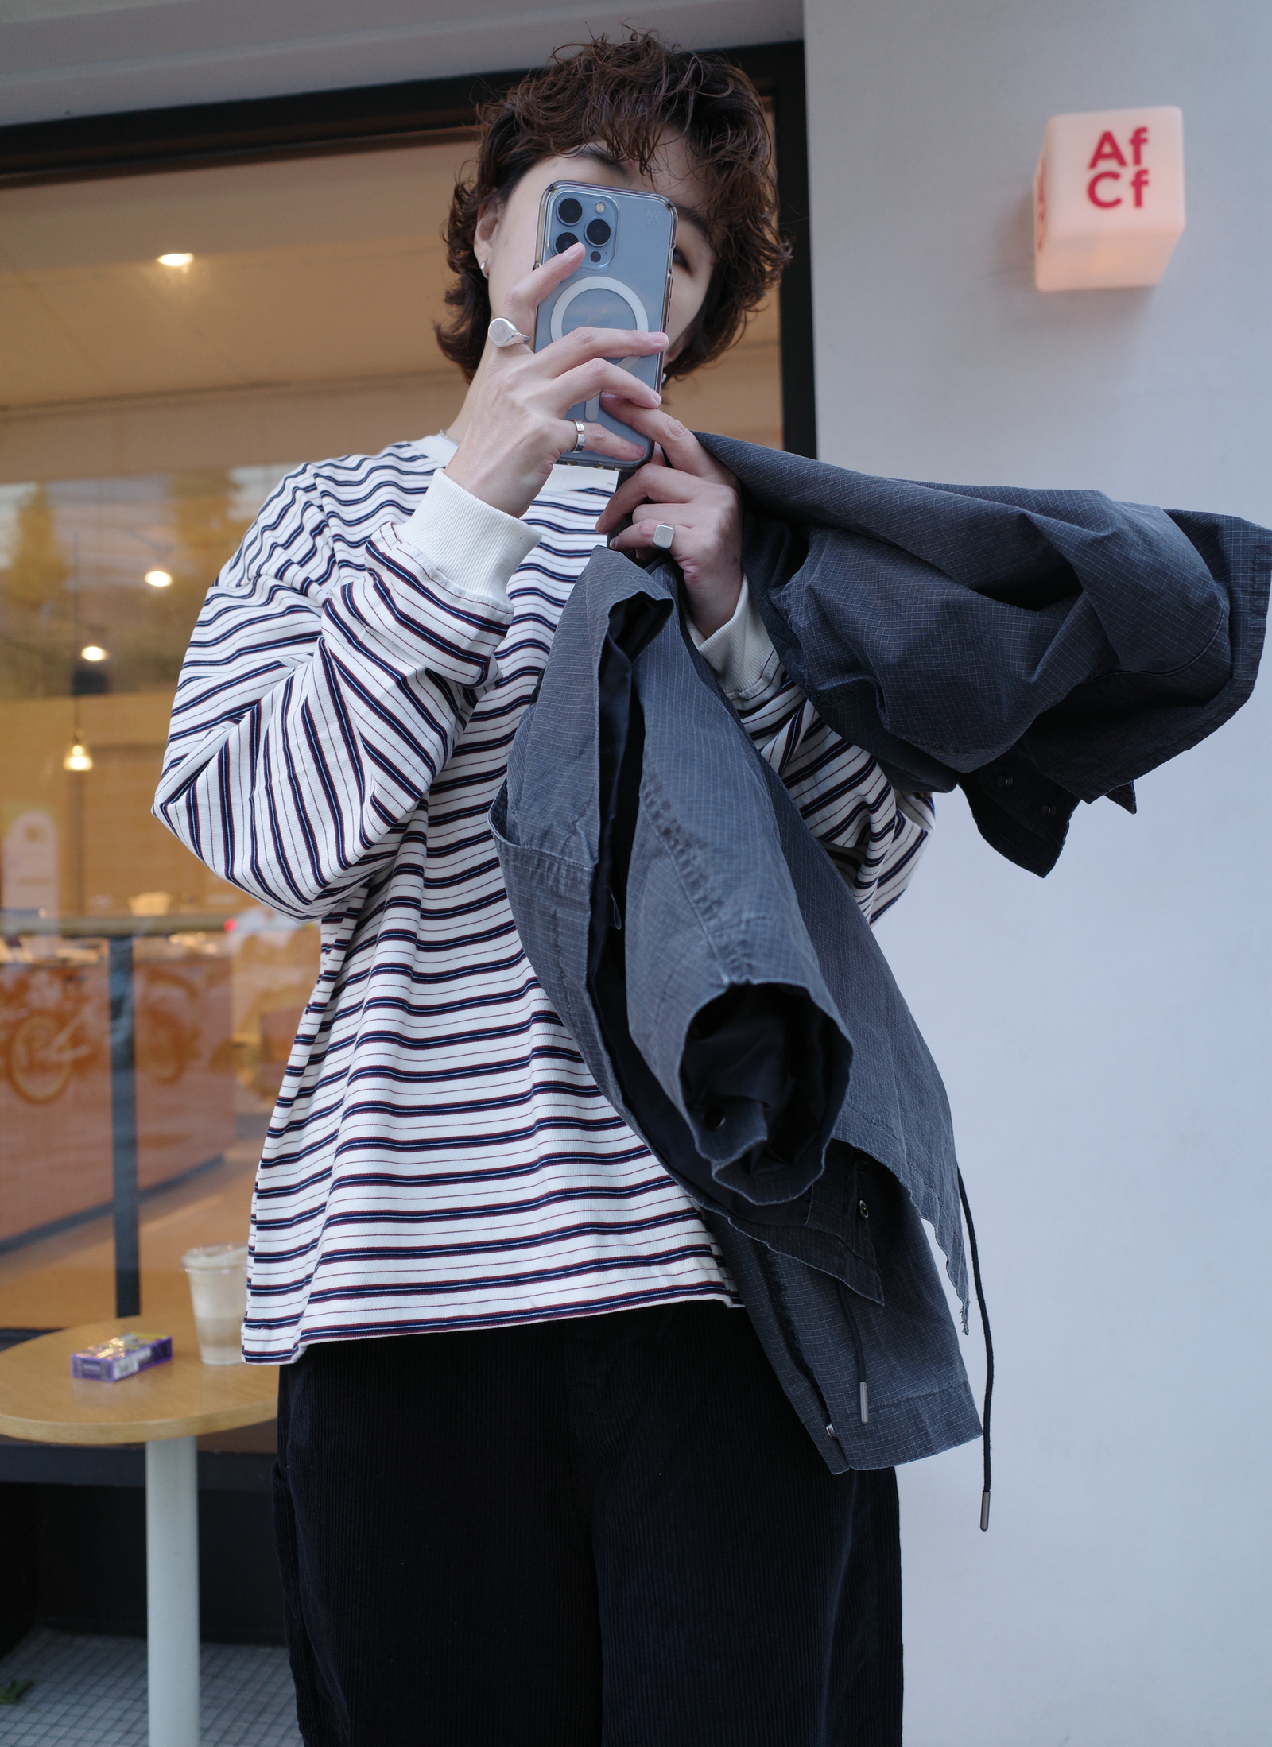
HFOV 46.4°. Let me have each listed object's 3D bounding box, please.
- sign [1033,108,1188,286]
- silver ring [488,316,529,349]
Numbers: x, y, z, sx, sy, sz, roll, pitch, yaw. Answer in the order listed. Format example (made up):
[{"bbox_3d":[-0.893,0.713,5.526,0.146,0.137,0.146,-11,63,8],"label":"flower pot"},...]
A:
[{"bbox_3d":[0.553,-0.788,1.747,0.146,0.144,0.148,-1,-1,8],"label":"sign"},{"bbox_3d":[-0.071,-0.304,0.837,0.021,0.014,0.023,14,7,37],"label":"silver ring"}]

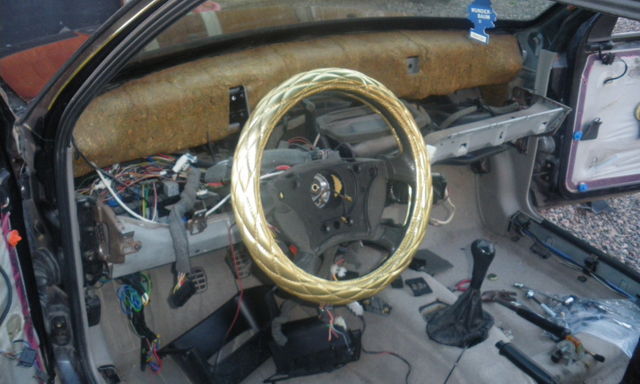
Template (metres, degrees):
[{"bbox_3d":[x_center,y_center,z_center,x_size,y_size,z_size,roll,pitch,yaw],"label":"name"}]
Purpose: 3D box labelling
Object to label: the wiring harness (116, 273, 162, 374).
[{"bbox_3d":[-0.365,0.264,1.345,0.070,0.230,0.065,-17,34,-27],"label":"wiring harness"}]

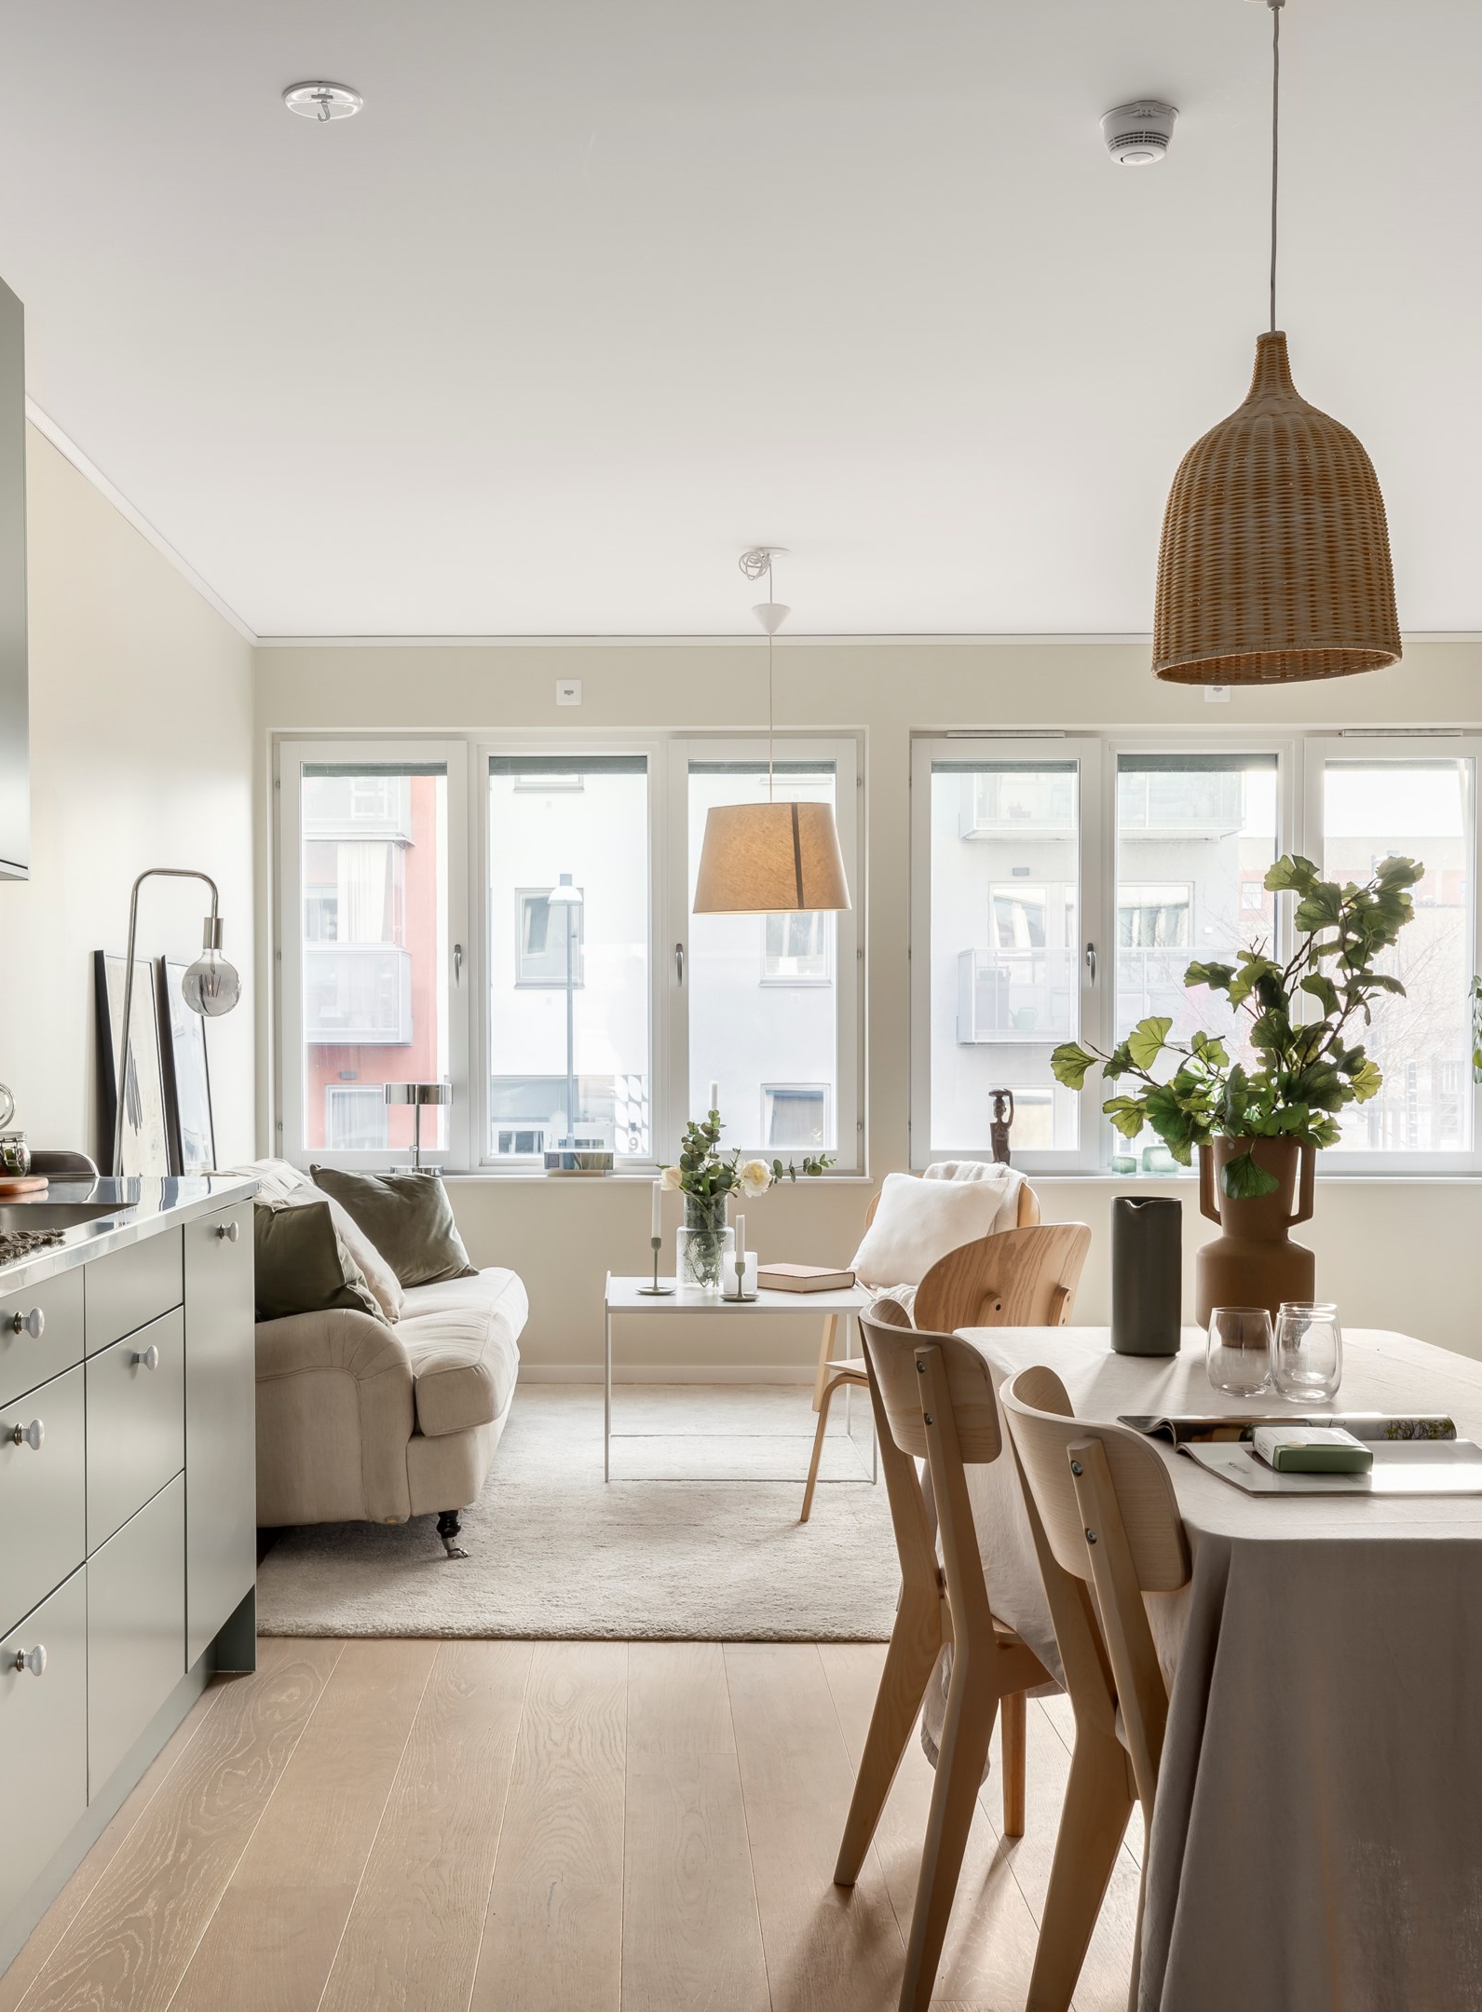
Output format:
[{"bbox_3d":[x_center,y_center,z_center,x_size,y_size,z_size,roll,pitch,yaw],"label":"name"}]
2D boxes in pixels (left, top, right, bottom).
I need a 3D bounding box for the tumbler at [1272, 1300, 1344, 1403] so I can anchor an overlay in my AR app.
[{"bbox_3d":[0.674,0.413,2.490,0.084,0.110,0.084,0,-1,0],"label":"tumbler"}]

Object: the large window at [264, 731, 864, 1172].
[{"bbox_3d":[-0.571,-0.173,6.997,1.940,1.440,0.130,0,-1,-3],"label":"large window"}]

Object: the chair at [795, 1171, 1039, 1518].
[{"bbox_3d":[0.570,0.891,6.350,0.580,0.770,0.660,-1,-1,41],"label":"chair"}]

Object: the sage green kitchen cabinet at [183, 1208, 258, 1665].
[{"bbox_3d":[-1.184,0.715,3.621,0.570,0.710,0.570,0,-1,-3],"label":"sage green kitchen cabinet"}]

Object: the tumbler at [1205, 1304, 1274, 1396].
[{"bbox_3d":[0.618,0.429,2.598,0.082,0.101,0.082,0,-1,-3],"label":"tumbler"}]

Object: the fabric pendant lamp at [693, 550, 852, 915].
[{"bbox_3d":[0.090,-0.770,5.900,0.440,1.030,0.440,0,-1,0],"label":"fabric pendant lamp"}]

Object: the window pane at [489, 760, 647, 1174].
[{"bbox_3d":[-0.593,-0.161,7.170,0.570,1.400,0.080,0,-1,-1],"label":"window pane"}]

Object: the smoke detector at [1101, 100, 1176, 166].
[{"bbox_3d":[0.588,-1.278,3.079,0.112,0.057,0.112,0,-1,-3],"label":"smoke detector"}]

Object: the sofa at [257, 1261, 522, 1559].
[{"bbox_3d":[-1.070,0.854,5.660,0.940,0.820,2.100,0,-1,-3],"label":"sofa"}]

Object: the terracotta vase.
[{"bbox_3d":[0.733,0.335,2.994,0.172,0.297,0.165,0,-1,-3],"label":"terracotta vase"}]

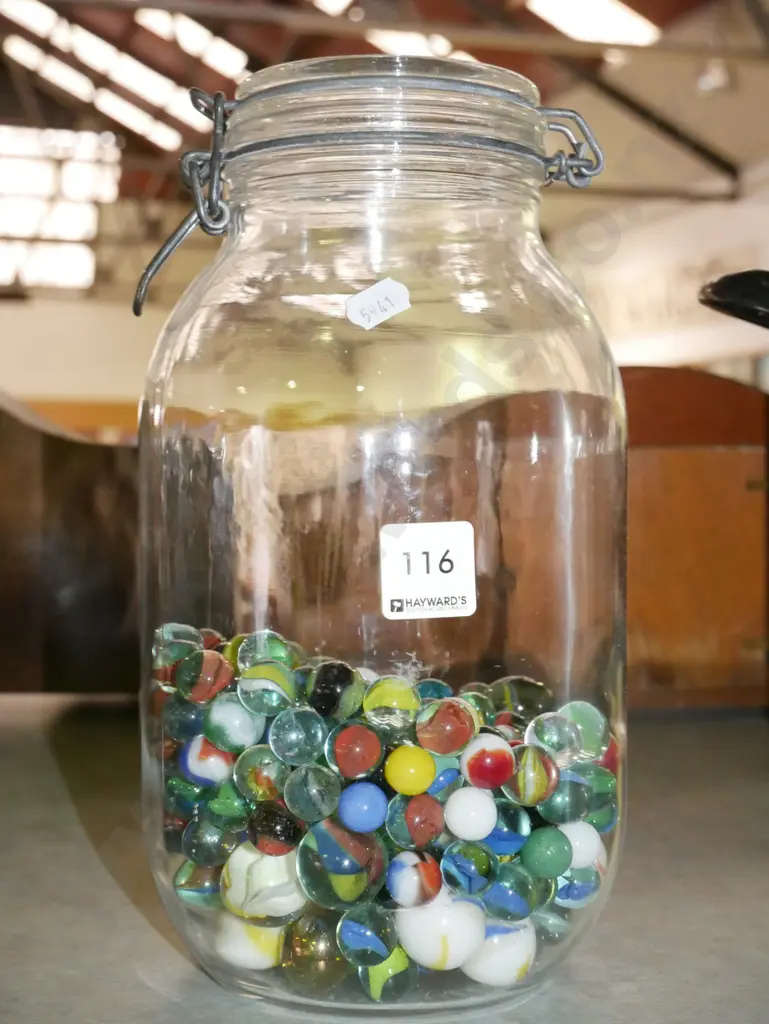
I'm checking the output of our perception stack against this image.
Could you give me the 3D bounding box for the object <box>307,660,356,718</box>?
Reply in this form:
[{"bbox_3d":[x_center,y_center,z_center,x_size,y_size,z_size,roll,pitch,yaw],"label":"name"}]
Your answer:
[{"bbox_3d":[-0.014,0.050,0.412,0.016,0.016,0.016,0,5,0],"label":"object"}]

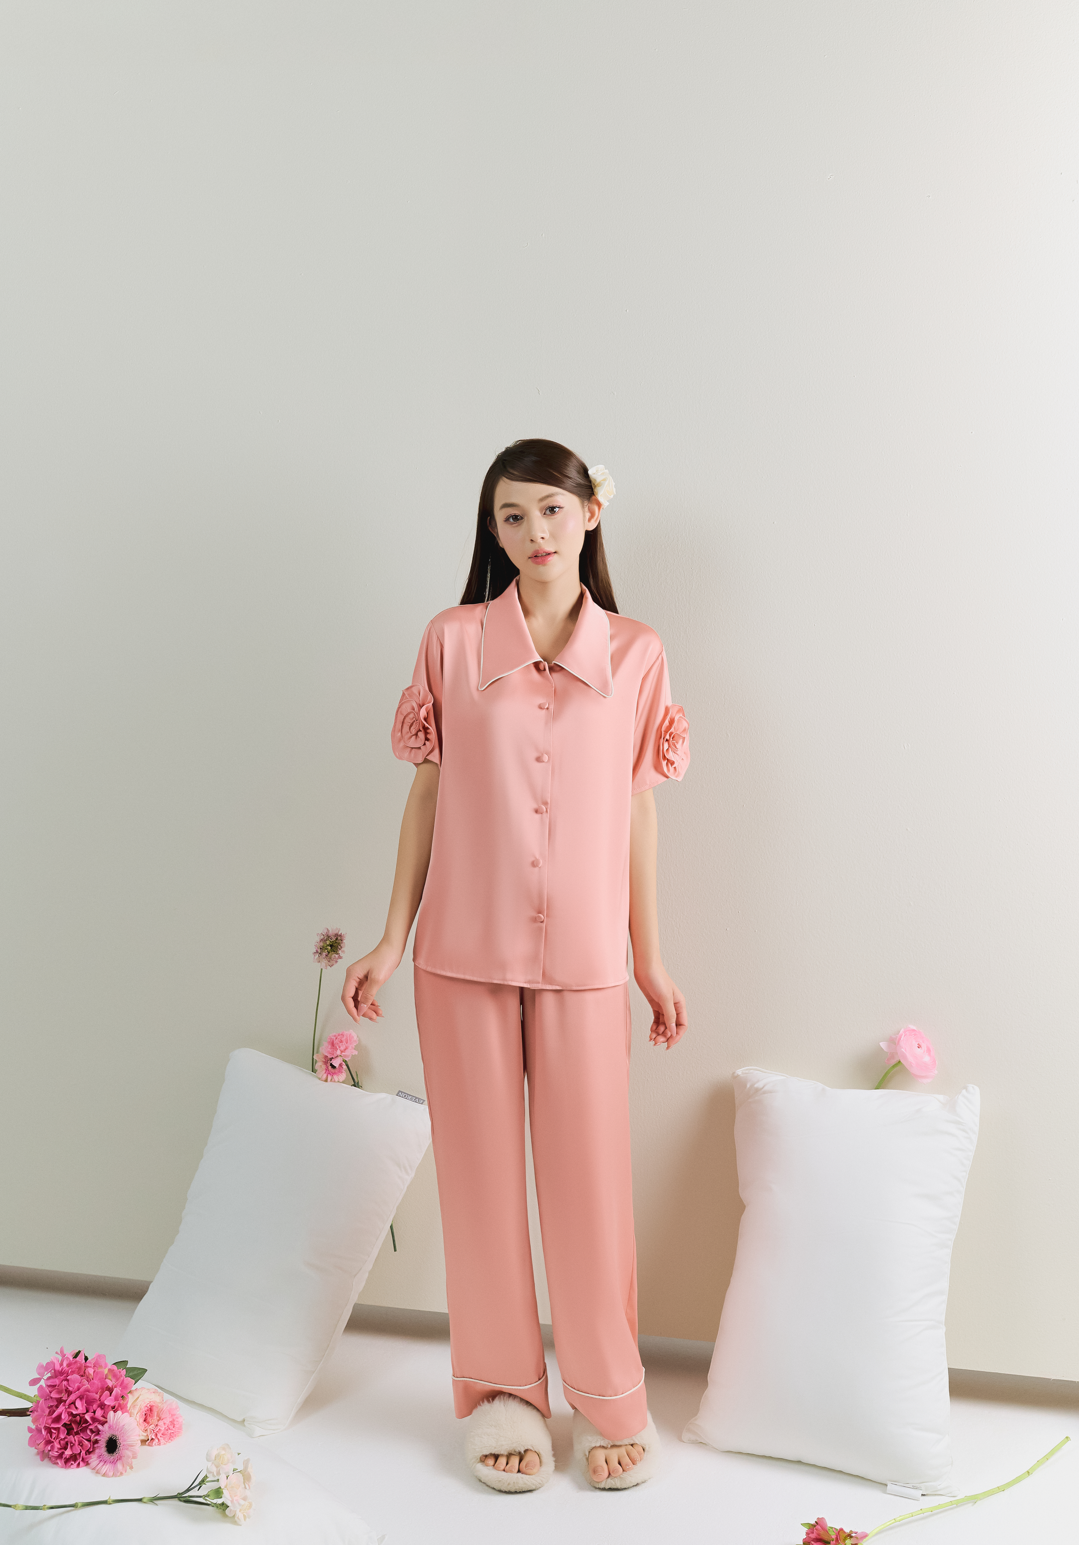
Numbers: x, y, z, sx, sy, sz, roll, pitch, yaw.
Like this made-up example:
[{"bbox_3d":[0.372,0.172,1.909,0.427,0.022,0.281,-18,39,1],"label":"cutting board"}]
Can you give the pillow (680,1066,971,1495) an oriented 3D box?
[{"bbox_3d":[0.510,0.836,2.693,0.440,0.655,0.170,2,-31,18],"label":"pillow"}]

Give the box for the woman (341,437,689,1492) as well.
[{"bbox_3d":[-0.039,0.300,2.582,0.560,1.670,0.320,0,4,-3],"label":"woman"}]

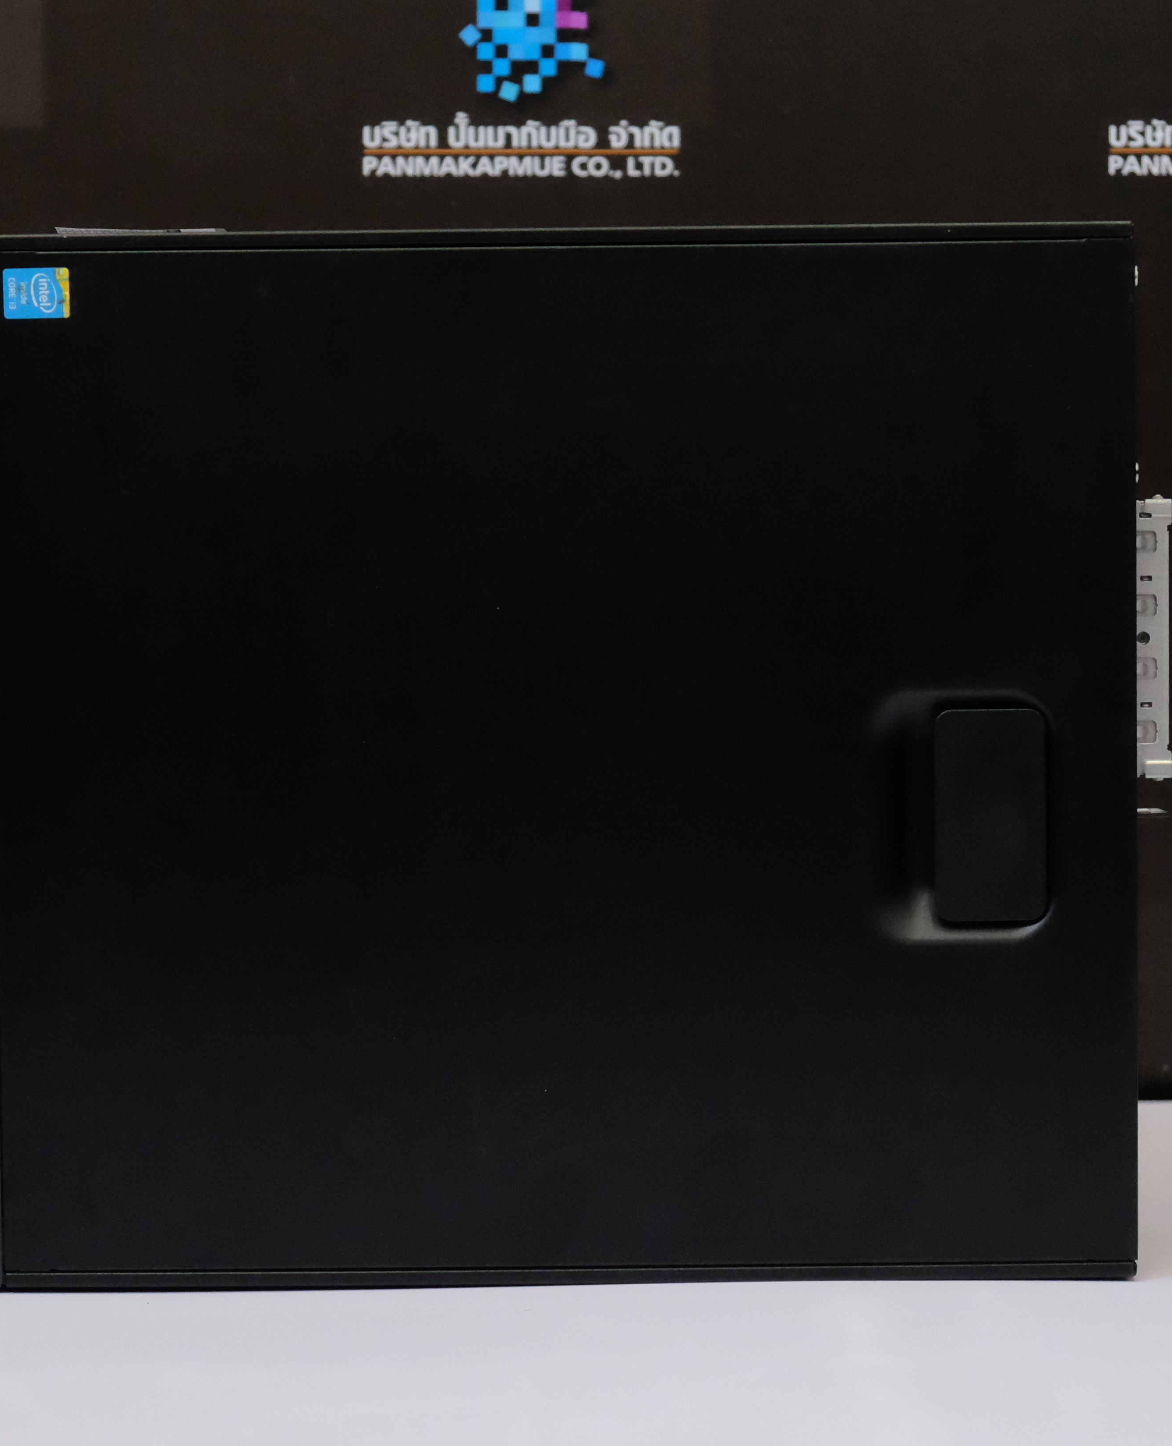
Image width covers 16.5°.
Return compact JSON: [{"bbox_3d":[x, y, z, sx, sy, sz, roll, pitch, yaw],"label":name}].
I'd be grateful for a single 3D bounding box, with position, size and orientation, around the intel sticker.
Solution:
[{"bbox_3d":[-0.174,-0.136,1.281,0.021,0.016,0.001,-1,3,1],"label":"intel sticker"}]

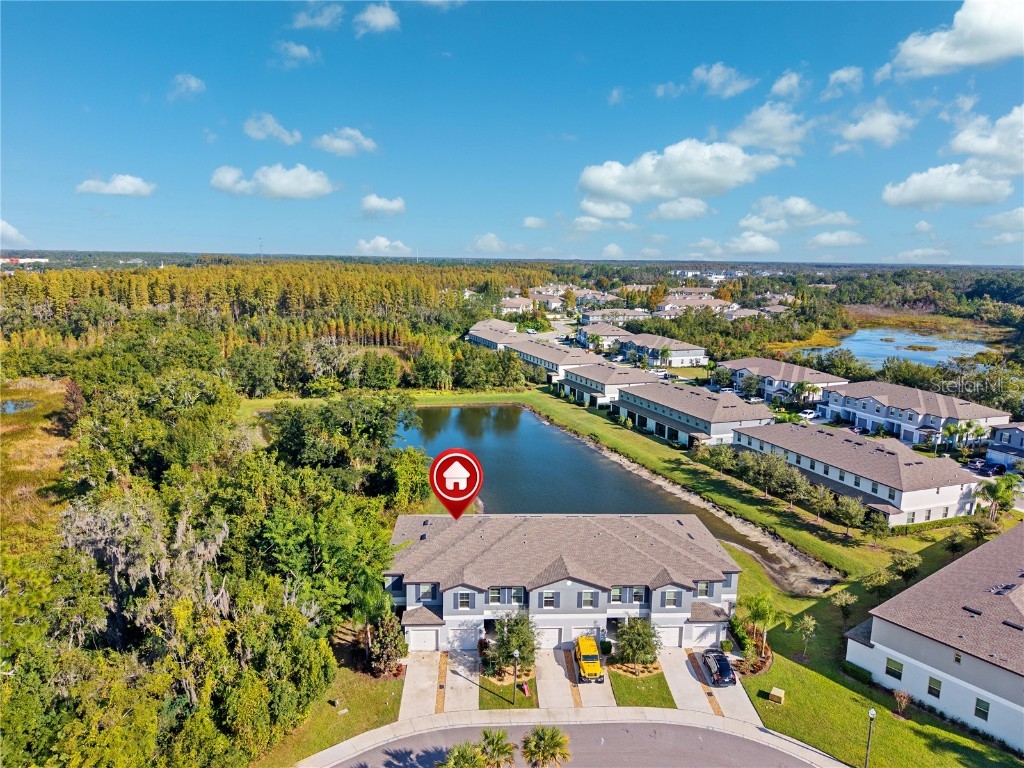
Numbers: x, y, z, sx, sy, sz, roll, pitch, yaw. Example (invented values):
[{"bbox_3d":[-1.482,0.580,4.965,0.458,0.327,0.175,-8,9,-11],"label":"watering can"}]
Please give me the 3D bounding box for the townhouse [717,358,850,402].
[{"bbox_3d":[71.553,-1.692,192.936,20.520,8.390,34.450,-3,11,-21],"label":"townhouse"}]

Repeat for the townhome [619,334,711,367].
[{"bbox_3d":[50.340,-12.620,250.350,20.200,8.200,34.800,-4,11,-23],"label":"townhome"}]

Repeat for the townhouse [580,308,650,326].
[{"bbox_3d":[55.450,-35.740,379.490,34.400,8.400,20.400,-1,10,-12],"label":"townhouse"}]

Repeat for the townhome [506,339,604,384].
[{"bbox_3d":[13.250,-8.165,224.911,20.520,8.390,45.180,-3,11,-20],"label":"townhome"}]

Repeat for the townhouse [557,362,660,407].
[{"bbox_3d":[25.863,-0.565,181.222,20.520,8.390,23.080,-3,11,-21],"label":"townhouse"}]

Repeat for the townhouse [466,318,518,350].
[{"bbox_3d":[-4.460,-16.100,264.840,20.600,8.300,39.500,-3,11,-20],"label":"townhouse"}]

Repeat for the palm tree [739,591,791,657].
[{"bbox_3d":[22.923,21.849,63.966,4.500,5.900,4.500,1,10,0],"label":"palm tree"}]

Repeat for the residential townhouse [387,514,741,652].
[{"bbox_3d":[4.754,18.421,74.138,34.450,8.390,20.520,0,10,-3],"label":"residential townhouse"}]

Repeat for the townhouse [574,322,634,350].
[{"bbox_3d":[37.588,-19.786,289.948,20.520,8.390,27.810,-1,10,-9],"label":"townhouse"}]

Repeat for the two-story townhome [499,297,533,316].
[{"bbox_3d":[2.720,-46.270,431.590,20.000,9.200,18.000,-2,10,-15],"label":"two-story townhome"}]

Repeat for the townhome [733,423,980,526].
[{"bbox_3d":[53.317,12.346,113.166,20.520,8.390,34.450,-3,11,-22],"label":"townhome"}]

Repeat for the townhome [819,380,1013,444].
[{"bbox_3d":[85.310,5.070,154.400,20.500,8.200,34.800,-3,11,-20],"label":"townhome"}]

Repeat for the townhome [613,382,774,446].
[{"bbox_3d":[37.820,5.290,149.130,20.600,8.200,34.800,-3,11,-20],"label":"townhome"}]

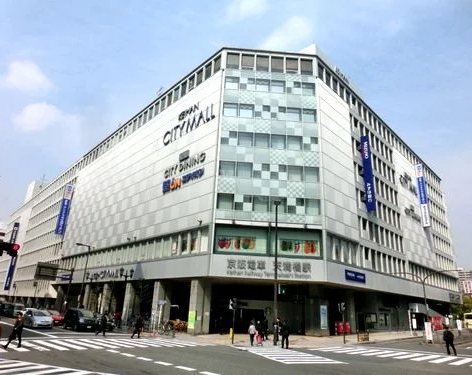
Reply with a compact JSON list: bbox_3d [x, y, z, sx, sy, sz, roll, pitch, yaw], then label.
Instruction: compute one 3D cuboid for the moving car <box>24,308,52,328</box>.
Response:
[{"bbox_3d":[-18.900,12.468,33.086,1.745,1.490,4.400,18,-24,-37],"label":"moving car"}]

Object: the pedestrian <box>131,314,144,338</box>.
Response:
[{"bbox_3d":[-7.369,10.375,25.966,0.550,1.652,0.500,16,-23,-35],"label":"pedestrian"}]

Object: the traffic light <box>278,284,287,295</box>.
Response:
[{"bbox_3d":[3.417,7.464,25.371,0.420,0.750,0.300,9,-20,-17],"label":"traffic light"}]

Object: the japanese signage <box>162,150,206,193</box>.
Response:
[{"bbox_3d":[-6.146,-2.195,40.102,0.250,4.300,8.600,19,-25,-38],"label":"japanese signage"}]

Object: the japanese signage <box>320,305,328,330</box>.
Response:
[{"bbox_3d":[8.082,11.967,31.841,0.620,2.100,0.120,4,-19,-3],"label":"japanese signage"}]

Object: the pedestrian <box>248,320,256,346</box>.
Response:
[{"bbox_3d":[1.147,9.959,23.639,0.500,1.576,0.350,9,-20,-17],"label":"pedestrian"}]

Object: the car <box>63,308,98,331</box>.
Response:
[{"bbox_3d":[-14.887,12.491,33.194,1.740,1.860,4.700,18,-24,-37],"label":"car"}]

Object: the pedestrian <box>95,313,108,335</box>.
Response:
[{"bbox_3d":[-10.014,10.207,25.873,0.650,1.683,0.500,16,-23,-35],"label":"pedestrian"}]

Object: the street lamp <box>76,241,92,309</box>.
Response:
[{"bbox_3d":[-19.695,11.661,42.829,1.800,8.900,0.350,19,-25,-38],"label":"street lamp"}]

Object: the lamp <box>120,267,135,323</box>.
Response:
[{"bbox_3d":[-10.757,10.545,33.343,1.400,5.600,0.400,19,-25,-38],"label":"lamp"}]

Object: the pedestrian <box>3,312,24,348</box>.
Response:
[{"bbox_3d":[-11.336,7.289,17.787,0.750,1.680,0.500,16,-23,-33],"label":"pedestrian"}]

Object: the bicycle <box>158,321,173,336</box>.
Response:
[{"bbox_3d":[-5.784,11.574,28.445,0.570,1.050,1.700,14,-22,-30],"label":"bicycle"}]

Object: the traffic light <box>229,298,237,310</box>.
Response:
[{"bbox_3d":[-0.183,8.004,23.583,0.450,0.760,0.380,-8,-22,28],"label":"traffic light"}]

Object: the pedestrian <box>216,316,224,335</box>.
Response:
[{"bbox_3d":[-1.369,12.591,31.696,0.480,1.600,0.360,5,-19,-5],"label":"pedestrian"}]

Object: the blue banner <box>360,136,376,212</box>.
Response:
[{"bbox_3d":[16.409,-1.845,42.980,1.100,9.900,0.300,-15,-26,41],"label":"blue banner"}]

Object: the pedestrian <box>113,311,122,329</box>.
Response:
[{"bbox_3d":[-11.588,12.966,34.034,0.500,1.589,0.350,17,-24,-37],"label":"pedestrian"}]

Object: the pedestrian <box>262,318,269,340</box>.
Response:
[{"bbox_3d":[2.382,11.281,27.662,0.500,1.674,0.350,9,-20,-17],"label":"pedestrian"}]

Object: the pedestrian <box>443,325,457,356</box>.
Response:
[{"bbox_3d":[13.300,9.487,21.542,0.550,1.760,0.450,11,-21,-22],"label":"pedestrian"}]

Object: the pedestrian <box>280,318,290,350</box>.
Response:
[{"bbox_3d":[3.211,9.410,22.276,0.520,1.740,0.400,9,-20,-17],"label":"pedestrian"}]

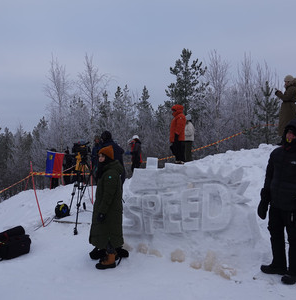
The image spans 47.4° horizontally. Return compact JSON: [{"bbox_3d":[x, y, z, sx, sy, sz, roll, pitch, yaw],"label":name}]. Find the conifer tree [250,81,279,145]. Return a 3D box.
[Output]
[{"bbox_3d":[4.000,-1.120,11.500,1.150,2.500,1.150,0,0,19],"label":"conifer tree"}]

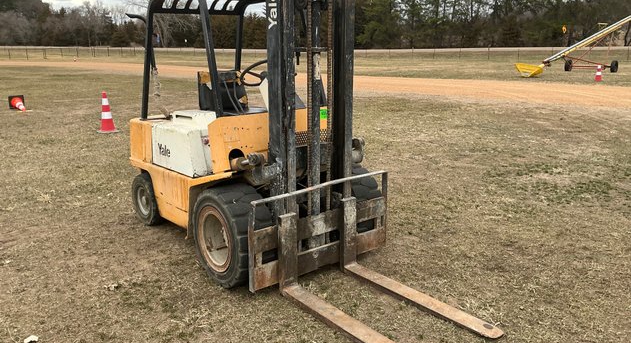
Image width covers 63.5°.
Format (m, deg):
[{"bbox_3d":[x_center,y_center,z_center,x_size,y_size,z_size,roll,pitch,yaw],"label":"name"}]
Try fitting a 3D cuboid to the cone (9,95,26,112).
[{"bbox_3d":[-6.776,-1.486,11.747,0.368,0.368,0.724,-11,28,-38],"label":"cone"}]

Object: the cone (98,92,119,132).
[{"bbox_3d":[-3.705,-1.054,9.045,0.368,0.724,0.368,-6,15,-22],"label":"cone"}]

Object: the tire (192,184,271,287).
[{"bbox_3d":[-0.574,0.435,3.536,0.279,0.661,0.661,-12,18,-38],"label":"tire"}]

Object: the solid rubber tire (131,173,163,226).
[{"bbox_3d":[-1.469,0.247,4.654,0.476,0.476,0.170,12,19,40],"label":"solid rubber tire"}]

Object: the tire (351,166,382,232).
[{"bbox_3d":[0.227,0.272,4.185,0.279,0.661,0.661,-12,18,-38],"label":"tire"}]

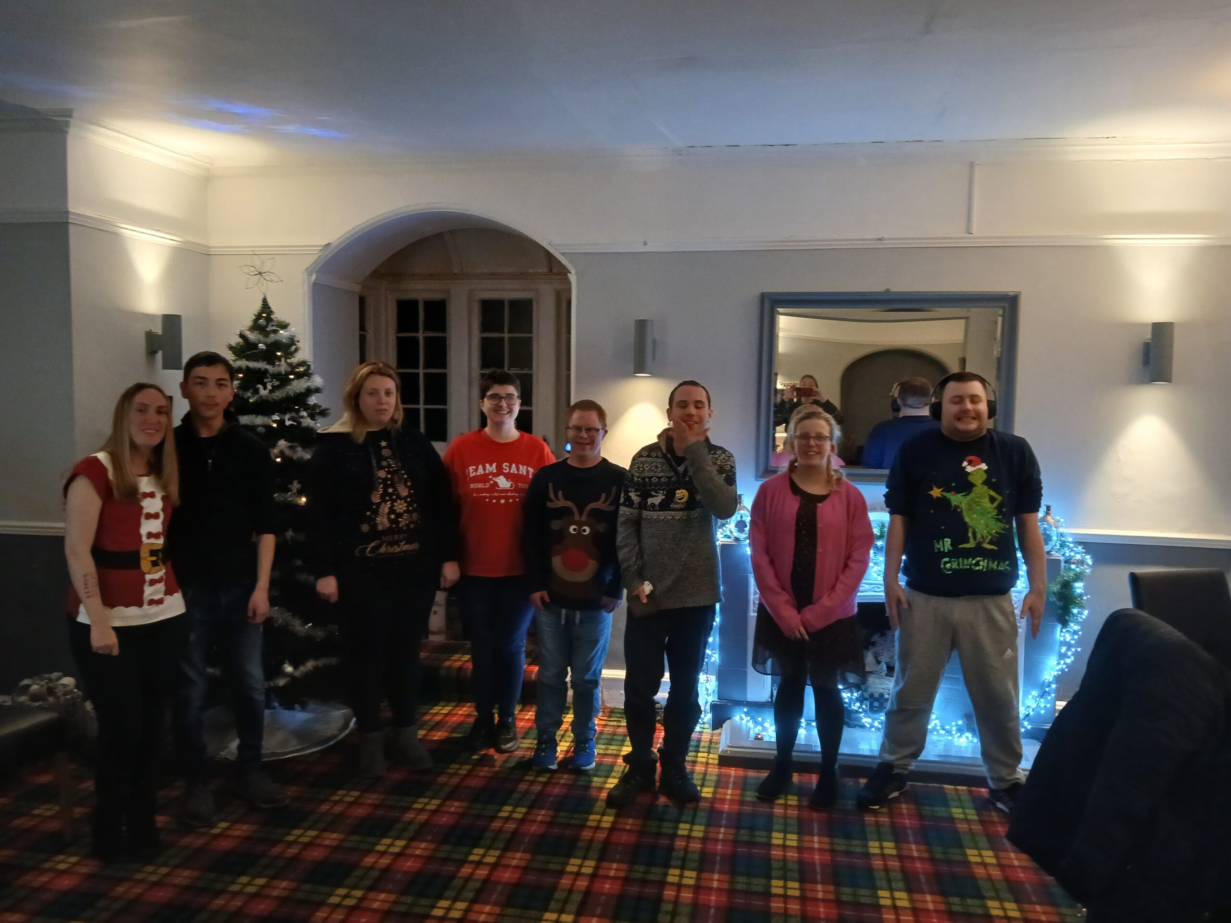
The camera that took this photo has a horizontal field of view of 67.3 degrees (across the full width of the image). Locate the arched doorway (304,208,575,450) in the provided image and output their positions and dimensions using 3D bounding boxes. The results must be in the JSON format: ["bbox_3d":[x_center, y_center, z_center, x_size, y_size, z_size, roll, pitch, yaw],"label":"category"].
[{"bbox_3d":[-0.895,-0.054,5.059,1.462,2.517,0.487,2,4,10],"label":"arched doorway"}]

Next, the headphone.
[{"bbox_3d":[1.280,-0.239,3.405,0.225,0.190,0.090,2,4,17],"label":"headphone"}]

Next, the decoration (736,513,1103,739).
[{"bbox_3d":[1.334,0.702,4.206,1.573,1.056,0.426,2,4,10],"label":"decoration"}]

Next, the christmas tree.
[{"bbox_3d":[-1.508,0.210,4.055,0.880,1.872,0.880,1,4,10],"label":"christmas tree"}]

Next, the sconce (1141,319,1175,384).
[{"bbox_3d":[2.266,-0.454,3.862,0.085,0.250,0.140,1,4,10],"label":"sconce"}]

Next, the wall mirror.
[{"bbox_3d":[1.197,-0.323,4.109,1.110,0.850,0.060,1,4,10],"label":"wall mirror"}]

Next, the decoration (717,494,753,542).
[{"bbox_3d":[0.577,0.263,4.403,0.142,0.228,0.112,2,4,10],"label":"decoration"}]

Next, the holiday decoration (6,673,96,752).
[{"bbox_3d":[-2.171,0.973,3.578,0.390,0.290,0.330,-2,4,-30],"label":"holiday decoration"}]

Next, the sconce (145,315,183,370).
[{"bbox_3d":[-2.201,-0.584,4.538,0.152,0.268,0.091,2,4,10],"label":"sconce"}]

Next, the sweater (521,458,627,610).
[{"bbox_3d":[-0.178,0.320,4.037,0.487,0.670,0.304,1,4,1],"label":"sweater"}]

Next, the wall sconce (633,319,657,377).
[{"bbox_3d":[0.142,-0.553,4.515,0.091,0.268,0.152,2,4,10],"label":"wall sconce"}]

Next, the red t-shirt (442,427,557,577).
[{"bbox_3d":[-0.481,0.175,3.872,0.500,0.610,0.270,1,4,-2],"label":"red t-shirt"}]

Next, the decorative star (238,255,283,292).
[{"bbox_3d":[-1.528,-0.815,3.986,0.200,0.180,0.090,0,4,-11],"label":"decorative star"}]

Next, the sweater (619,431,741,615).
[{"bbox_3d":[0.225,0.221,3.401,0.455,0.640,0.310,1,4,6],"label":"sweater"}]

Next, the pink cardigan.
[{"bbox_3d":[0.782,0.371,3.702,0.497,0.655,0.335,2,4,10],"label":"pink cardigan"}]

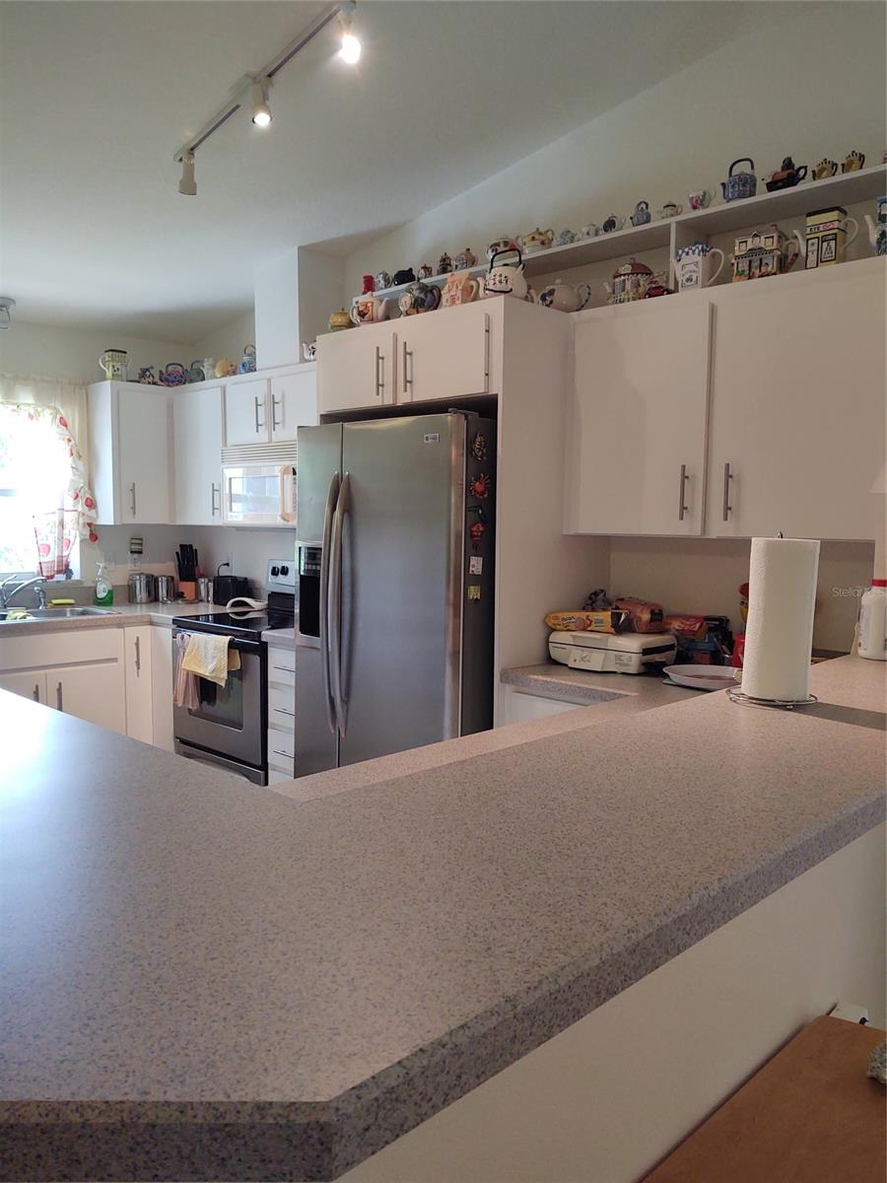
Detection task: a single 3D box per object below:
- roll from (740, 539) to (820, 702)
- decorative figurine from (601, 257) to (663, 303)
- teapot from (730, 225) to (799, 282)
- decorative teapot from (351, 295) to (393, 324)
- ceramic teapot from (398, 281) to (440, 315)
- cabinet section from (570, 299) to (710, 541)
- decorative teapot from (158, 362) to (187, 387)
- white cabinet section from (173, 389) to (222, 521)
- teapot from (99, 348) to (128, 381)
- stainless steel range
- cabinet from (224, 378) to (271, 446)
[{"bbox_3d":[0.604,0.049,1.650,0.115,0.282,0.115,3,5,33],"label":"roll"},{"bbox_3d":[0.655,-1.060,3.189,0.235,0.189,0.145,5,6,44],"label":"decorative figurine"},{"bbox_3d":[0.985,-1.032,2.833,0.215,0.193,0.120,5,6,44],"label":"teapot"},{"bbox_3d":[-0.272,-1.083,3.595,0.170,0.150,0.110,1,5,8],"label":"decorative teapot"},{"bbox_3d":[-0.081,-1.072,3.419,0.190,0.158,0.125,4,6,36],"label":"ceramic teapot"},{"bbox_3d":[0.723,-0.560,3.158,0.550,0.737,0.311,5,7,45],"label":"cabinet section"},{"bbox_3d":[-1.538,-1.223,5.245,0.170,0.168,0.110,0,4,-9],"label":"decorative teapot"},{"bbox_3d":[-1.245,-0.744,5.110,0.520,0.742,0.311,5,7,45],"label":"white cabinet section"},{"bbox_3d":[-1.755,-1.211,4.917,0.095,0.187,0.165,5,6,43],"label":"teapot"},{"bbox_3d":[-0.867,0.462,4.540,0.760,1.194,0.670,5,6,44],"label":"stainless steel range"},{"bbox_3d":[-0.874,-0.889,4.727,0.385,0.315,0.320,5,6,44],"label":"cabinet"}]

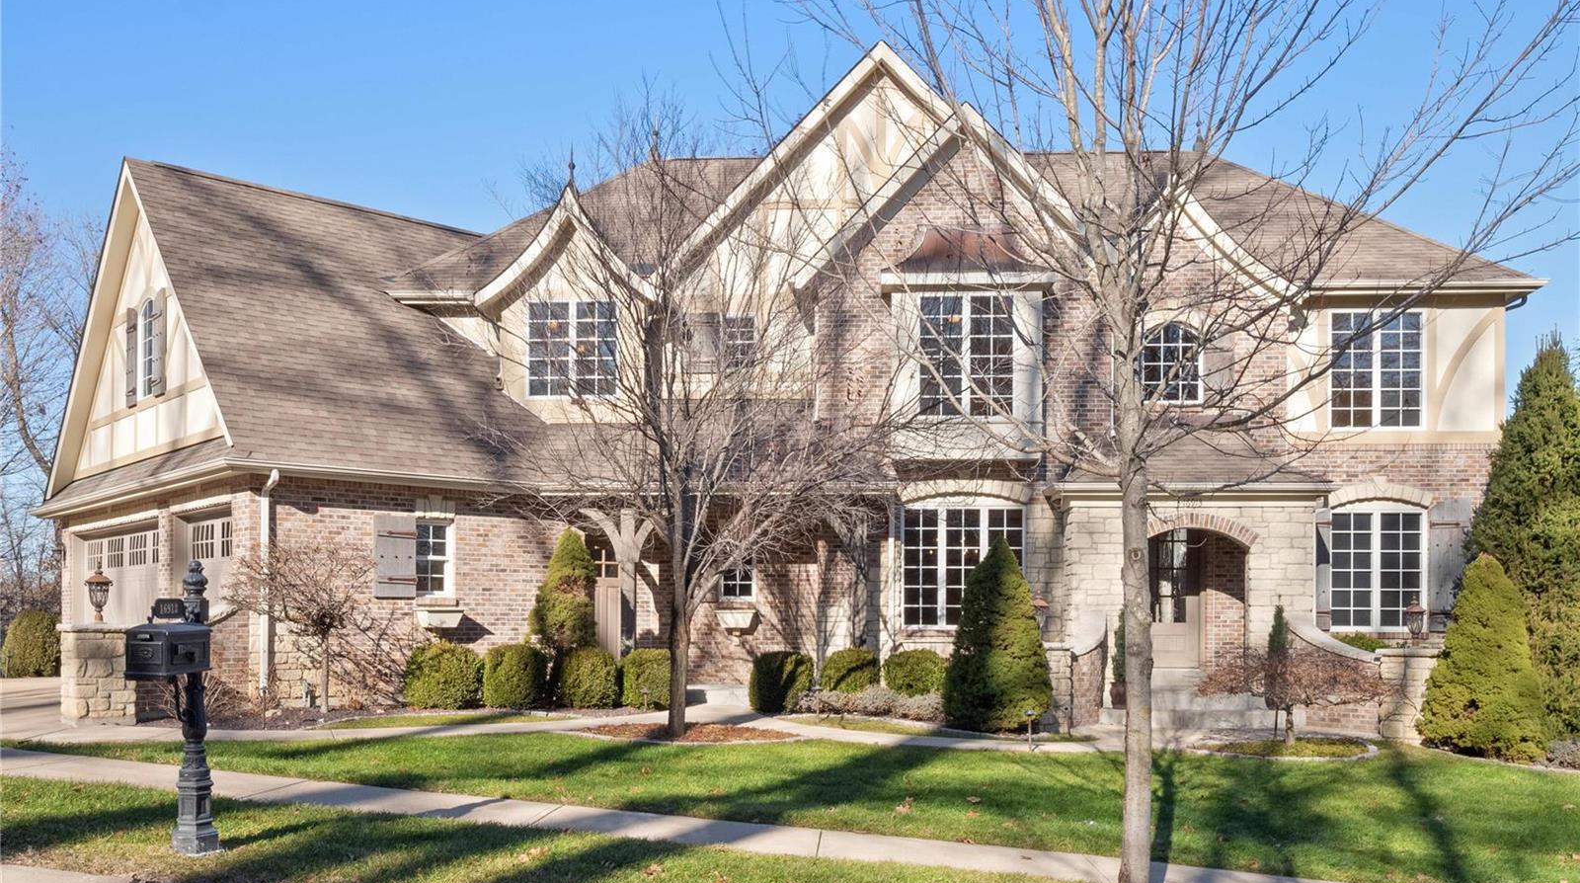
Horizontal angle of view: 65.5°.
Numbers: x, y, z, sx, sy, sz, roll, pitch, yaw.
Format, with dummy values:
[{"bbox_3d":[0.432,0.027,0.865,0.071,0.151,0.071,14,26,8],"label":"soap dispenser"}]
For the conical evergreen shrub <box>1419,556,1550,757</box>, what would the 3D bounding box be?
[{"bbox_3d":[9.817,3.040,17.400,1.820,2.850,1.820,0,-2,1],"label":"conical evergreen shrub"}]

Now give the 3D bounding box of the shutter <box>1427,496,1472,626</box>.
[{"bbox_3d":[9.865,1.797,18.350,0.660,1.960,0.060,0,-2,0],"label":"shutter"}]

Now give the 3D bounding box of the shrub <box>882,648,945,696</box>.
[{"bbox_3d":[2.010,3.757,19.900,1.020,0.860,1.020,0,-2,1],"label":"shrub"}]

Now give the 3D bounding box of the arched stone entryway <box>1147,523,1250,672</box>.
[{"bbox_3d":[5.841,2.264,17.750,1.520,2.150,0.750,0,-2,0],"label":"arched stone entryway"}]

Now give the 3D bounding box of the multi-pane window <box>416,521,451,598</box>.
[{"bbox_3d":[-4.887,1.603,16.800,0.560,1.060,0.130,2,-3,-41],"label":"multi-pane window"}]

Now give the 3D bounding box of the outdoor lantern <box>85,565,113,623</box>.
[{"bbox_3d":[-9.068,1.997,16.100,0.370,0.770,0.370,2,-2,-43],"label":"outdoor lantern"}]

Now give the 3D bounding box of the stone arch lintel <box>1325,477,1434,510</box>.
[{"bbox_3d":[8.745,0.766,18.150,1.550,0.460,0.180,0,0,2],"label":"stone arch lintel"}]

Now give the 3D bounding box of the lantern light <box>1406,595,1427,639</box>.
[{"bbox_3d":[8.363,2.372,16.400,0.300,0.610,0.300,0,-2,0],"label":"lantern light"}]

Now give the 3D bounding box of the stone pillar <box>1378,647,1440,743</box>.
[{"bbox_3d":[9.194,3.726,18.100,0.760,1.370,0.760,0,-2,1],"label":"stone pillar"}]

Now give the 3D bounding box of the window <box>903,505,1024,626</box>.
[{"bbox_3d":[2.534,1.803,17.950,1.770,1.800,0.140,0,-2,0],"label":"window"}]

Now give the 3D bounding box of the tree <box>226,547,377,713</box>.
[{"bbox_3d":[-5.961,2.290,15.000,1.720,2.100,1.650,0,-2,0],"label":"tree"}]

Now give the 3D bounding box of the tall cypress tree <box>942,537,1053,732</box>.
[{"bbox_3d":[2.701,2.523,16.000,1.380,2.500,1.380,0,-2,0],"label":"tall cypress tree"}]

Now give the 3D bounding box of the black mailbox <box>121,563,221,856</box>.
[{"bbox_3d":[-3.480,1.557,7.020,0.260,1.680,0.580,0,-3,9],"label":"black mailbox"}]

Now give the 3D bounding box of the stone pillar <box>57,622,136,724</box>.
[{"bbox_3d":[-9.068,3.048,16.100,0.760,1.290,0.760,2,-2,-43],"label":"stone pillar"}]

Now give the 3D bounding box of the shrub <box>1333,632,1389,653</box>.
[{"bbox_3d":[8.115,3.111,17.500,0.880,0.780,0.850,0,-2,0],"label":"shrub"}]

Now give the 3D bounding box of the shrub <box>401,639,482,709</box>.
[{"bbox_3d":[-5.167,3.492,18.300,1.180,1.020,1.150,0,-2,1],"label":"shrub"}]

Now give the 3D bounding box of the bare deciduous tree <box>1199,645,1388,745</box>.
[{"bbox_3d":[6.920,3.496,16.900,2.550,1.380,2.400,0,-2,1],"label":"bare deciduous tree"}]

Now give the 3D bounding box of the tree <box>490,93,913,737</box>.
[{"bbox_3d":[-1.164,-0.358,16.200,5.600,8.450,5.200,0,-2,1],"label":"tree"}]

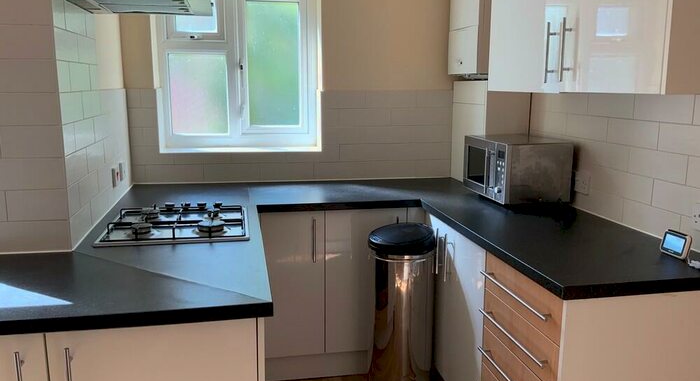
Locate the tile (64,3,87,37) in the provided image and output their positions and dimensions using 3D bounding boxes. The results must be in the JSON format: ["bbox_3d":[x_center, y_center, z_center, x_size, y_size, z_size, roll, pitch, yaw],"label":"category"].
[{"bbox_3d":[-0.968,-0.604,2.063,0.010,0.100,0.304,-2,11,-12],"label":"tile"}]

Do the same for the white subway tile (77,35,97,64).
[{"bbox_3d":[-1.004,-0.534,2.243,0.009,0.100,0.300,-2,11,-11],"label":"white subway tile"}]

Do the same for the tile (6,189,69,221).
[{"bbox_3d":[-0.994,0.047,1.873,0.181,0.100,0.010,-2,10,-9],"label":"tile"}]

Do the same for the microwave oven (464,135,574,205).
[{"bbox_3d":[0.770,-0.106,2.779,0.326,0.273,0.469,-2,11,-11],"label":"microwave oven"}]

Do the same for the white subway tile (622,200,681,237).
[{"bbox_3d":[1.108,0.107,2.152,0.009,0.100,0.300,-2,11,-10],"label":"white subway tile"}]

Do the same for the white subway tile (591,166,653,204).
[{"bbox_3d":[1.089,-0.022,2.320,0.010,0.100,0.330,-2,11,-11],"label":"white subway tile"}]

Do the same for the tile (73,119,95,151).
[{"bbox_3d":[-0.975,-0.209,2.152,0.009,0.100,0.300,-2,11,-11],"label":"tile"}]

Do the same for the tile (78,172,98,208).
[{"bbox_3d":[-0.971,-0.008,2.174,0.010,0.100,0.310,-2,11,-12],"label":"tile"}]

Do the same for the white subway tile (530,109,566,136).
[{"bbox_3d":[0.961,-0.323,2.811,0.010,0.100,0.301,-2,11,-11],"label":"white subway tile"}]

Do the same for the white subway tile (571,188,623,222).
[{"bbox_3d":[1.062,0.053,2.470,0.010,0.100,0.300,-2,11,-11],"label":"white subway tile"}]

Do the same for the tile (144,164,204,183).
[{"bbox_3d":[-0.948,-0.087,3.180,0.300,0.100,0.010,-2,11,-11],"label":"tile"}]

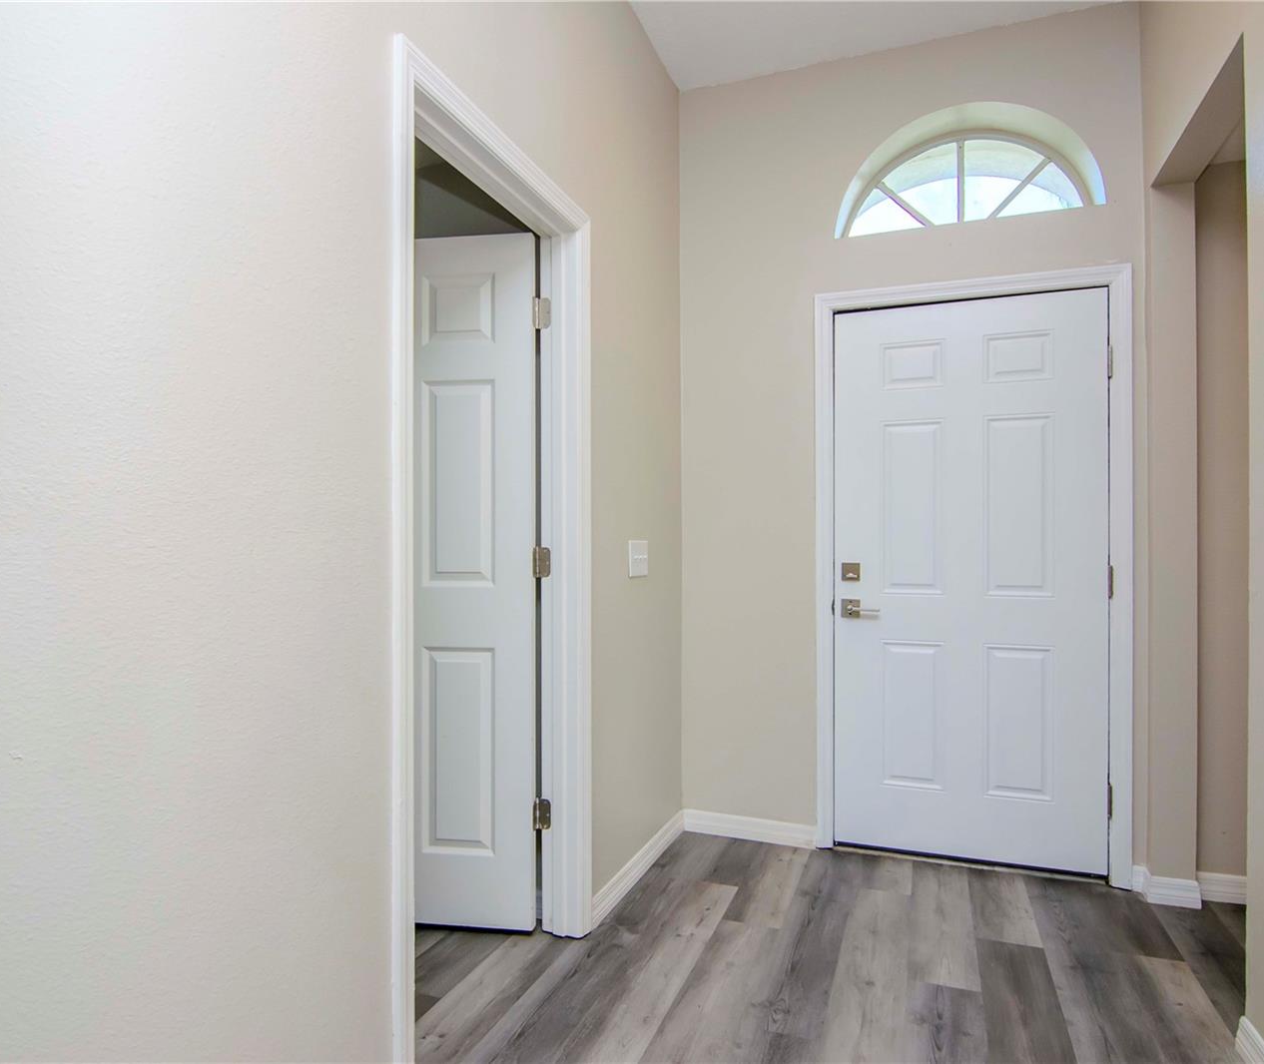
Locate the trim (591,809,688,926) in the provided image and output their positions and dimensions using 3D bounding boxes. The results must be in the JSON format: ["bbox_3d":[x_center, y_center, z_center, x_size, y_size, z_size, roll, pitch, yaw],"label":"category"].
[{"bbox_3d":[0.033,1.149,2.480,0.016,0.092,0.801,0,-1,23],"label":"trim"}]

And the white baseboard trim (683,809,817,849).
[{"bbox_3d":[0.450,1.152,2.771,0.524,0.092,0.016,0,-1,18],"label":"white baseboard trim"}]

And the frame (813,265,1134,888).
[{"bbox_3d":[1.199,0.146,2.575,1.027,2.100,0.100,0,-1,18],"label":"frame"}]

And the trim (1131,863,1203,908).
[{"bbox_3d":[1.734,1.148,2.306,0.165,0.092,0.078,0,-1,18],"label":"trim"}]

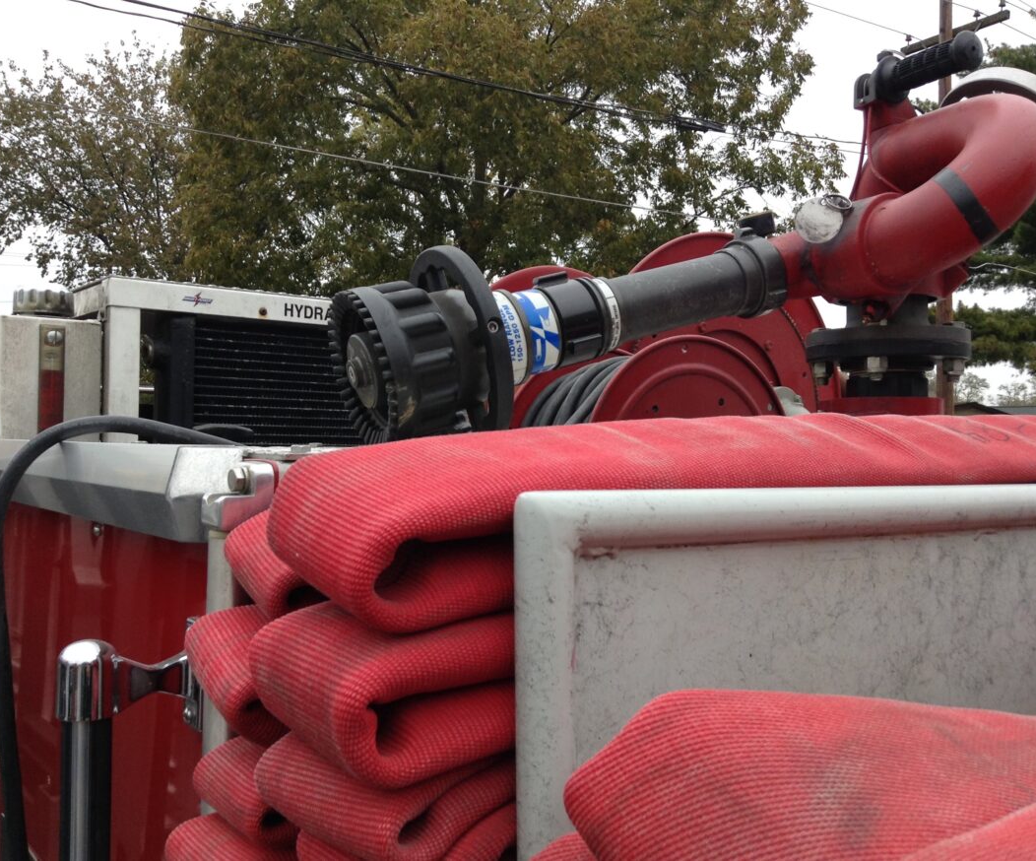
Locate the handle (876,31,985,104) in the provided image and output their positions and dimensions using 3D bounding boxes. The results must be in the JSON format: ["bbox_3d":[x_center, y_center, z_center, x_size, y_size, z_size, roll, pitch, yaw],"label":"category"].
[{"bbox_3d":[0.484,-0.430,1.285,0.052,0.052,0.128,1,-1,-25],"label":"handle"}]

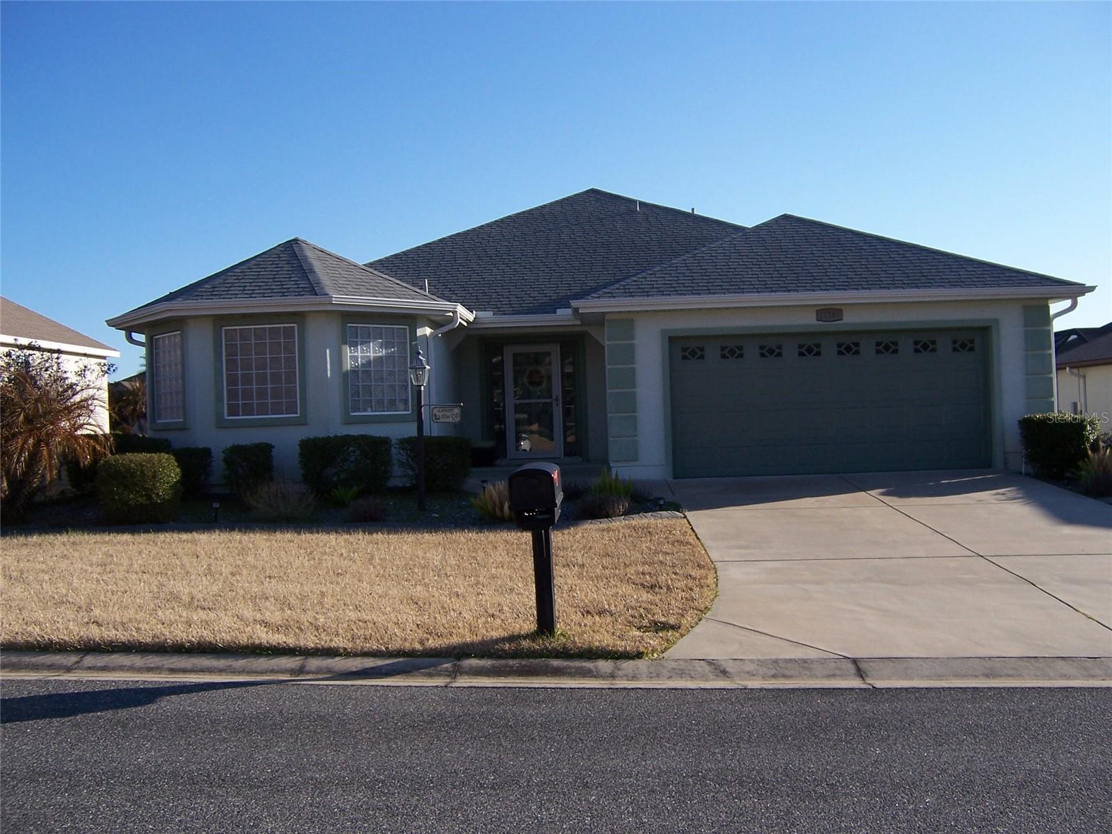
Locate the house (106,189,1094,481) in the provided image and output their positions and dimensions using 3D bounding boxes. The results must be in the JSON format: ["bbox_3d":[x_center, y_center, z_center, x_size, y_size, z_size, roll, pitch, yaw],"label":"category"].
[{"bbox_3d":[0.580,-2.089,22.474,14.600,6.370,16.500,-2,-1,0],"label":"house"}]

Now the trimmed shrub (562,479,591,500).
[{"bbox_3d":[0.250,0.969,14.190,0.440,0.288,0.420,-2,-1,0],"label":"trimmed shrub"}]

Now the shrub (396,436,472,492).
[{"bbox_3d":[-1.708,0.657,14.950,1.020,0.779,0.800,-2,-1,0],"label":"shrub"}]

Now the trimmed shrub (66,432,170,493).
[{"bbox_3d":[-6.277,0.649,15.196,1.350,0.880,0.900,-2,-1,0],"label":"trimmed shrub"}]

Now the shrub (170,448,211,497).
[{"bbox_3d":[-4.971,0.753,14.400,0.570,0.689,0.620,-2,-1,0],"label":"shrub"}]

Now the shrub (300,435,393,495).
[{"bbox_3d":[-2.762,0.630,13.895,1.206,0.792,0.900,-2,-1,0],"label":"shrub"}]

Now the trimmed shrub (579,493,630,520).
[{"bbox_3d":[0.587,1.067,12.789,0.590,0.320,0.550,-2,-1,0],"label":"trimmed shrub"}]

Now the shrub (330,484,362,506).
[{"bbox_3d":[-2.706,1.010,13.650,0.390,0.273,0.380,-2,-1,0],"label":"shrub"}]

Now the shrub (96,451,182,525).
[{"bbox_3d":[-5.056,0.843,12.850,0.950,0.827,0.920,-2,-1,0],"label":"shrub"}]

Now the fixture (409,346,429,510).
[{"bbox_3d":[-1.647,0.146,12.800,0.230,1.971,0.230,-2,-1,0],"label":"fixture"}]

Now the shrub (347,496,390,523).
[{"bbox_3d":[-2.163,1.054,12.190,0.494,0.315,0.480,-2,-1,0],"label":"shrub"}]

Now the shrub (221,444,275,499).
[{"bbox_3d":[-4.168,0.717,14.400,0.650,0.734,0.650,-2,-1,0],"label":"shrub"}]

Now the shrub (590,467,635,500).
[{"bbox_3d":[0.732,0.872,13.800,0.557,0.430,0.500,-2,-1,0],"label":"shrub"}]

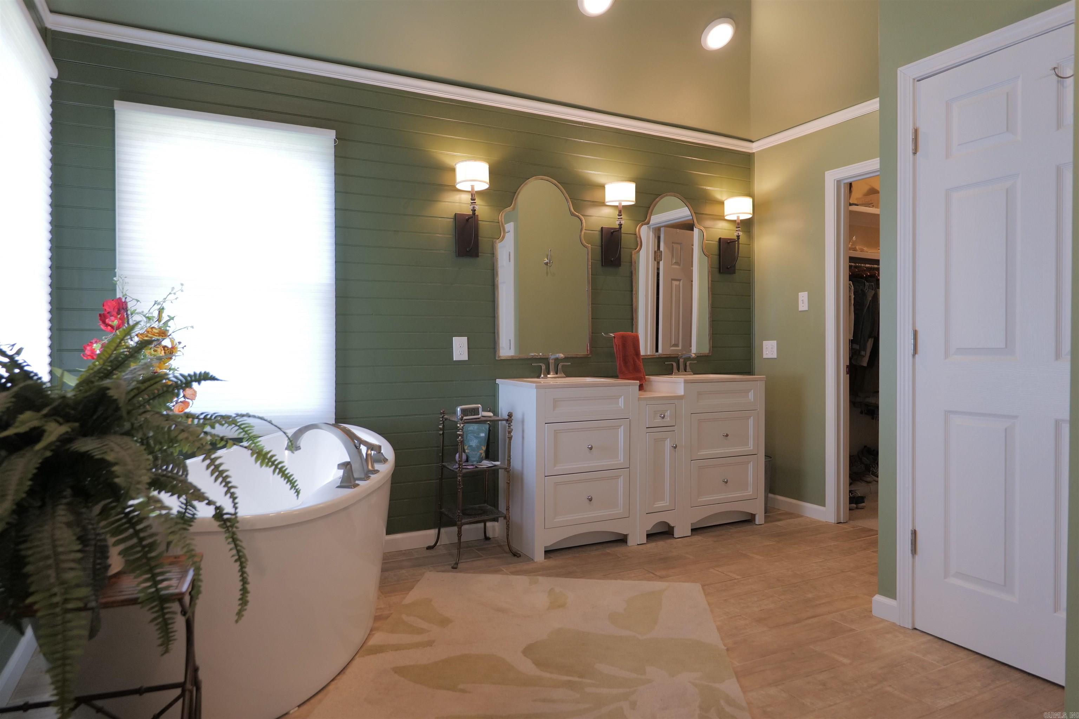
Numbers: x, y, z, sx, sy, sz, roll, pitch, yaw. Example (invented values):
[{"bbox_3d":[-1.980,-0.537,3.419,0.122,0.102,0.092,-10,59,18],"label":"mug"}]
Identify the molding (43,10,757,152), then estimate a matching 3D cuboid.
[{"bbox_3d":[-0.292,-1.433,3.632,3.964,0.067,0.035,-1,1,-27],"label":"molding"}]

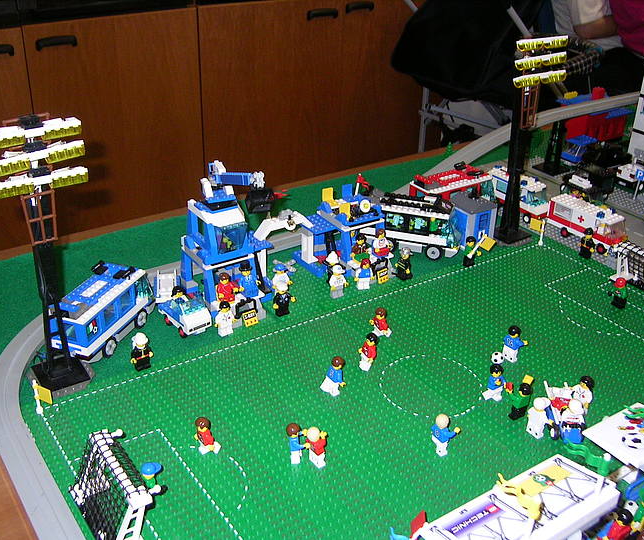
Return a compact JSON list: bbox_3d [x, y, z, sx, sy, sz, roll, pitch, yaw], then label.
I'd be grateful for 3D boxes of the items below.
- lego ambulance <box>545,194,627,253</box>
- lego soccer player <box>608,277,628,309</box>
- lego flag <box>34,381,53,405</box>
[{"bbox_3d":[0.387,-0.068,1.095,0.035,0.054,0.118,-19,34,-32],"label":"lego ambulance"},{"bbox_3d":[0.370,0.027,0.929,0.017,0.039,0.025,-20,35,-33],"label":"lego soccer player"},{"bbox_3d":[-0.273,0.122,0.732,0.020,0.017,0.004,9,29,16],"label":"lego flag"}]

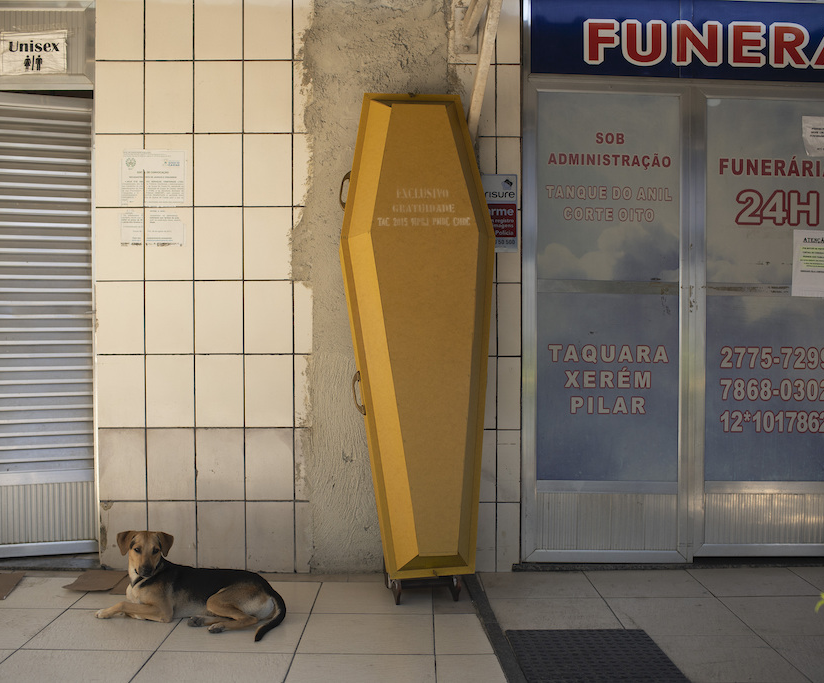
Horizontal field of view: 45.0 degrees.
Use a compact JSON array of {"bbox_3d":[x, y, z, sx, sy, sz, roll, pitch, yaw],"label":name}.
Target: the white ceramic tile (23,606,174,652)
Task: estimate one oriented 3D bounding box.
[{"bbox_3d":[-1.041,0.993,3.401,0.450,0.010,0.449,0,1,1],"label":"white ceramic tile"}]

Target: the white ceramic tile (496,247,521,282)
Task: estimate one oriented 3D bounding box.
[{"bbox_3d":[0.420,-0.409,4.308,0.102,0.311,0.010,0,1,-1],"label":"white ceramic tile"}]

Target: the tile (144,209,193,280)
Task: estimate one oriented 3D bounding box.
[{"bbox_3d":[-0.998,-0.401,4.090,0.200,0.300,0.012,0,1,-1],"label":"tile"}]

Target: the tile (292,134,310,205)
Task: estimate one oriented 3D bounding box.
[{"bbox_3d":[-0.453,-0.706,4.107,0.070,0.296,0.010,0,1,0],"label":"tile"}]

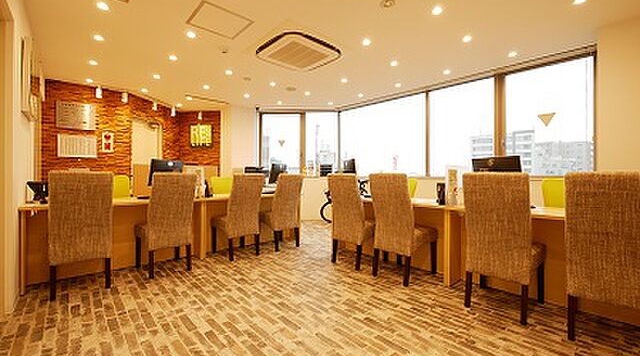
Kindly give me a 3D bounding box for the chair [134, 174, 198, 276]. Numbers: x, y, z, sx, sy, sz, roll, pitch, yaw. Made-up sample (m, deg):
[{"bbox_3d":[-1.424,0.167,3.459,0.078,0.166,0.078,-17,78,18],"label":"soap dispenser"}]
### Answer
[{"bbox_3d":[-1.648,0.468,2.795,0.455,1.035,0.610,0,0,-44],"label":"chair"}]

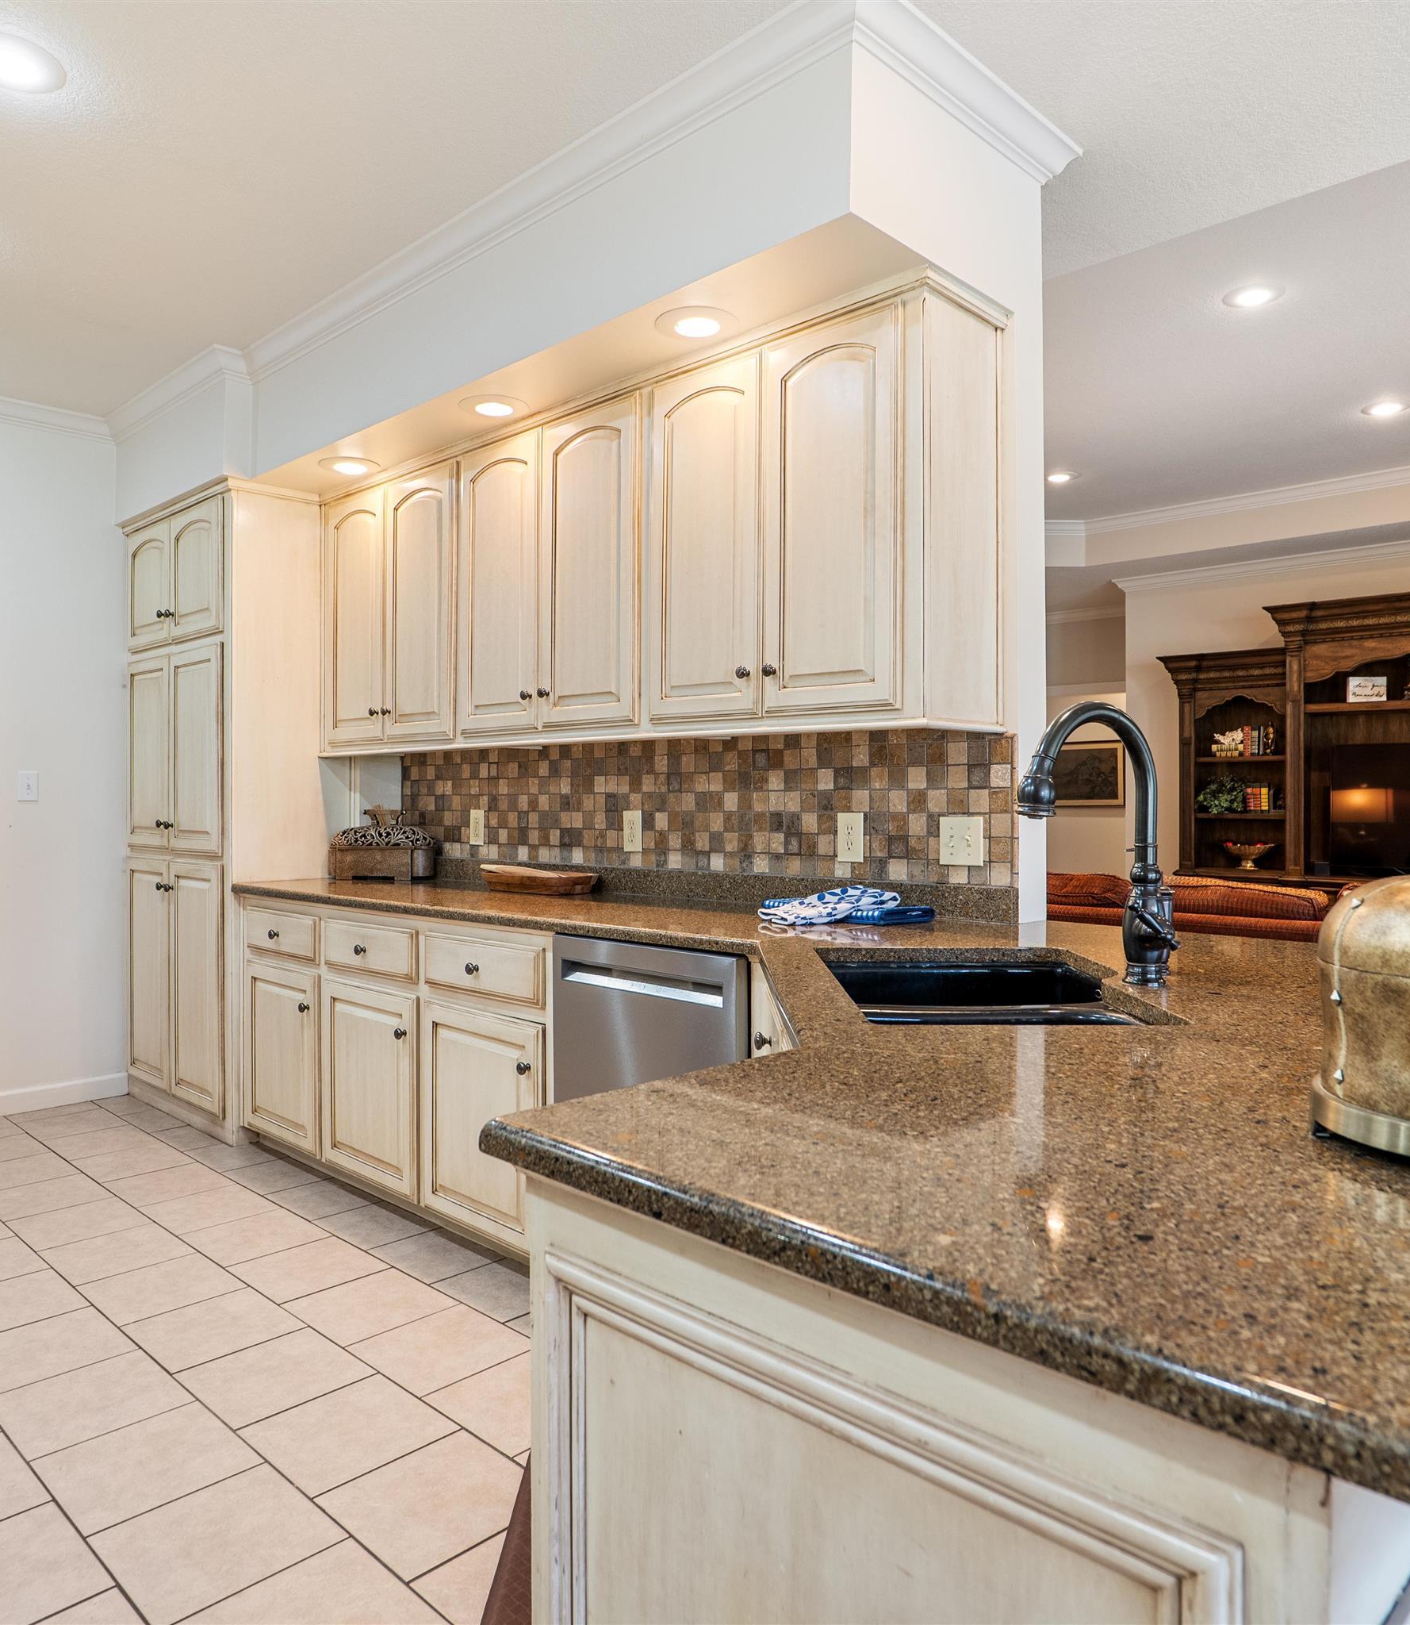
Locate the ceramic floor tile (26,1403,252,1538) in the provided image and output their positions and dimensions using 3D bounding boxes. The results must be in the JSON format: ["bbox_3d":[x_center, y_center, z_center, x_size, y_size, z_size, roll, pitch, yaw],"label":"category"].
[{"bbox_3d":[-1.009,1.182,1.959,0.300,0.010,0.300,0,0,44],"label":"ceramic floor tile"}]

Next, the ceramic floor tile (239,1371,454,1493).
[{"bbox_3d":[-0.690,1.204,2.102,0.303,0.010,0.296,0,0,43],"label":"ceramic floor tile"}]

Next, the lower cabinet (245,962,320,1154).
[{"bbox_3d":[-1.242,0.805,3.786,0.530,0.590,0.540,0,0,43],"label":"lower cabinet"}]

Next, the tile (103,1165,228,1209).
[{"bbox_3d":[-1.679,1.172,3.395,0.298,0.010,0.298,0,0,45],"label":"tile"}]

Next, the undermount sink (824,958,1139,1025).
[{"bbox_3d":[0.475,0.405,1.860,0.510,0.210,0.800,0,0,-1],"label":"undermount sink"}]

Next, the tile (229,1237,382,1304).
[{"bbox_3d":[-1.018,1.178,2.787,0.300,0.010,0.300,0,0,44],"label":"tile"}]

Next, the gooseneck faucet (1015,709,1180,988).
[{"bbox_3d":[0.595,0.045,1.616,0.270,0.415,0.090,0,0,-26],"label":"gooseneck faucet"}]

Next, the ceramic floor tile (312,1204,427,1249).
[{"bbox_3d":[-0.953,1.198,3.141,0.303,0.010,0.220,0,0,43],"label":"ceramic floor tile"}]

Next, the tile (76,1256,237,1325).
[{"bbox_3d":[-1.343,1.180,2.676,0.297,0.010,0.293,0,0,43],"label":"tile"}]

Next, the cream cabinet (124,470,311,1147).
[{"bbox_3d":[-1.819,0.015,4.377,1.050,2.320,0.640,0,0,43],"label":"cream cabinet"}]

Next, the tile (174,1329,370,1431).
[{"bbox_3d":[-0.897,1.180,2.267,0.297,0.010,0.293,0,0,43],"label":"tile"}]

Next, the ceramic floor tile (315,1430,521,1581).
[{"bbox_3d":[-0.457,1.183,1.861,0.300,0.010,0.300,0,0,44],"label":"ceramic floor tile"}]

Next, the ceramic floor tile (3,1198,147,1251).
[{"bbox_3d":[-1.811,1.198,3.138,0.303,0.010,0.296,0,0,43],"label":"ceramic floor tile"}]

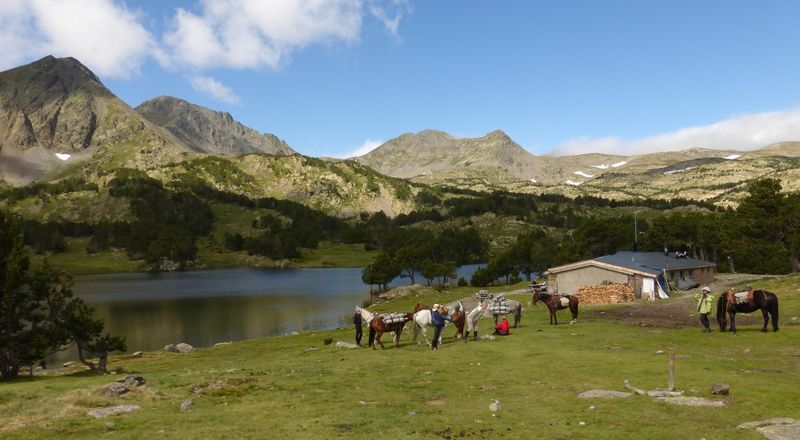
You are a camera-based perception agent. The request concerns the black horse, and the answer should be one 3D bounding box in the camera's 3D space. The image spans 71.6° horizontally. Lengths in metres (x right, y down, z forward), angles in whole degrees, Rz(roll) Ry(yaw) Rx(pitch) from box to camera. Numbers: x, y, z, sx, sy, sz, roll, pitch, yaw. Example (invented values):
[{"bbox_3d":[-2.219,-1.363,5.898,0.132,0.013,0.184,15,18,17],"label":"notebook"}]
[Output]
[{"bbox_3d":[13.030,3.431,20.800,2.300,1.720,0.700,-1,-1,10],"label":"black horse"}]

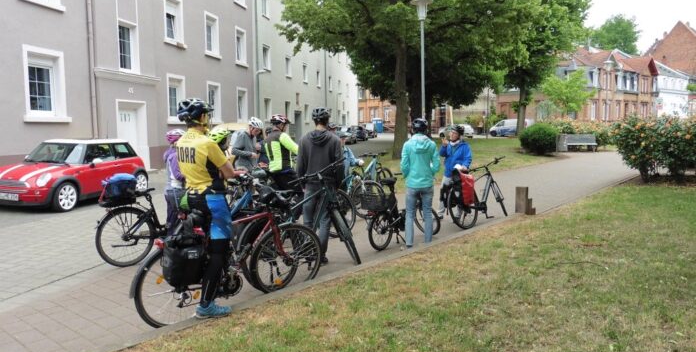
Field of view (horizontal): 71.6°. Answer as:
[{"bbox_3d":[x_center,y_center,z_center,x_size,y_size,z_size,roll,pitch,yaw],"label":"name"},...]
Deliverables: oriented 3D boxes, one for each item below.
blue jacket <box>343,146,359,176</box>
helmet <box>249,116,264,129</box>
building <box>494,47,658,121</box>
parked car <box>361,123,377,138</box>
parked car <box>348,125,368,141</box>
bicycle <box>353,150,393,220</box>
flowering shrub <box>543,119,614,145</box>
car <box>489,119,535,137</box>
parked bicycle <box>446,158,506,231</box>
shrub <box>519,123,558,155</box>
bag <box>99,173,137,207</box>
[{"bbox_3d":[-0.046,-0.267,8.900,0.500,0.620,0.330,-4,7,-30],"label":"blue jacket"},{"bbox_3d":[-1.569,-0.912,8.300,0.280,0.180,0.210,32,18,19],"label":"helmet"},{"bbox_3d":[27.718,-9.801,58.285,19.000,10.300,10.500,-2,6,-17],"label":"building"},{"bbox_3d":[2.196,-5.025,55.783,1.800,1.580,4.300,1,6,10],"label":"parked car"},{"bbox_3d":[0.865,-4.258,49.127,1.800,1.530,4.300,1,6,10],"label":"parked car"},{"bbox_3d":[0.502,0.122,9.812,0.600,1.080,1.750,1,6,19],"label":"bicycle"},{"bbox_3d":[14.220,-2.518,29.902,4.100,1.750,1.600,0,6,6],"label":"flowering shrub"},{"bbox_3d":[18.747,-5.436,55.000,4.700,1.950,1.880,4,8,41],"label":"car"},{"bbox_3d":[2.234,0.263,8.050,1.760,1.100,0.650,-5,7,-38],"label":"parked bicycle"},{"bbox_3d":[9.419,-1.810,23.800,1.850,1.520,1.850,-1,6,0],"label":"shrub"},{"bbox_3d":[-2.674,0.146,5.598,0.380,0.340,0.260,-2,6,-18],"label":"bag"}]

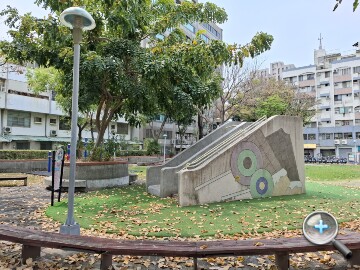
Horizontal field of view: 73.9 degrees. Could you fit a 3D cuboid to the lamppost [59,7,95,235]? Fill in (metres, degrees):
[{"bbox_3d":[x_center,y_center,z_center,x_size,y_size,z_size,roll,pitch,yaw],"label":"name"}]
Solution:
[{"bbox_3d":[-1.916,-0.307,4.356,0.620,4.220,0.620,0,-4,0],"label":"lamppost"}]

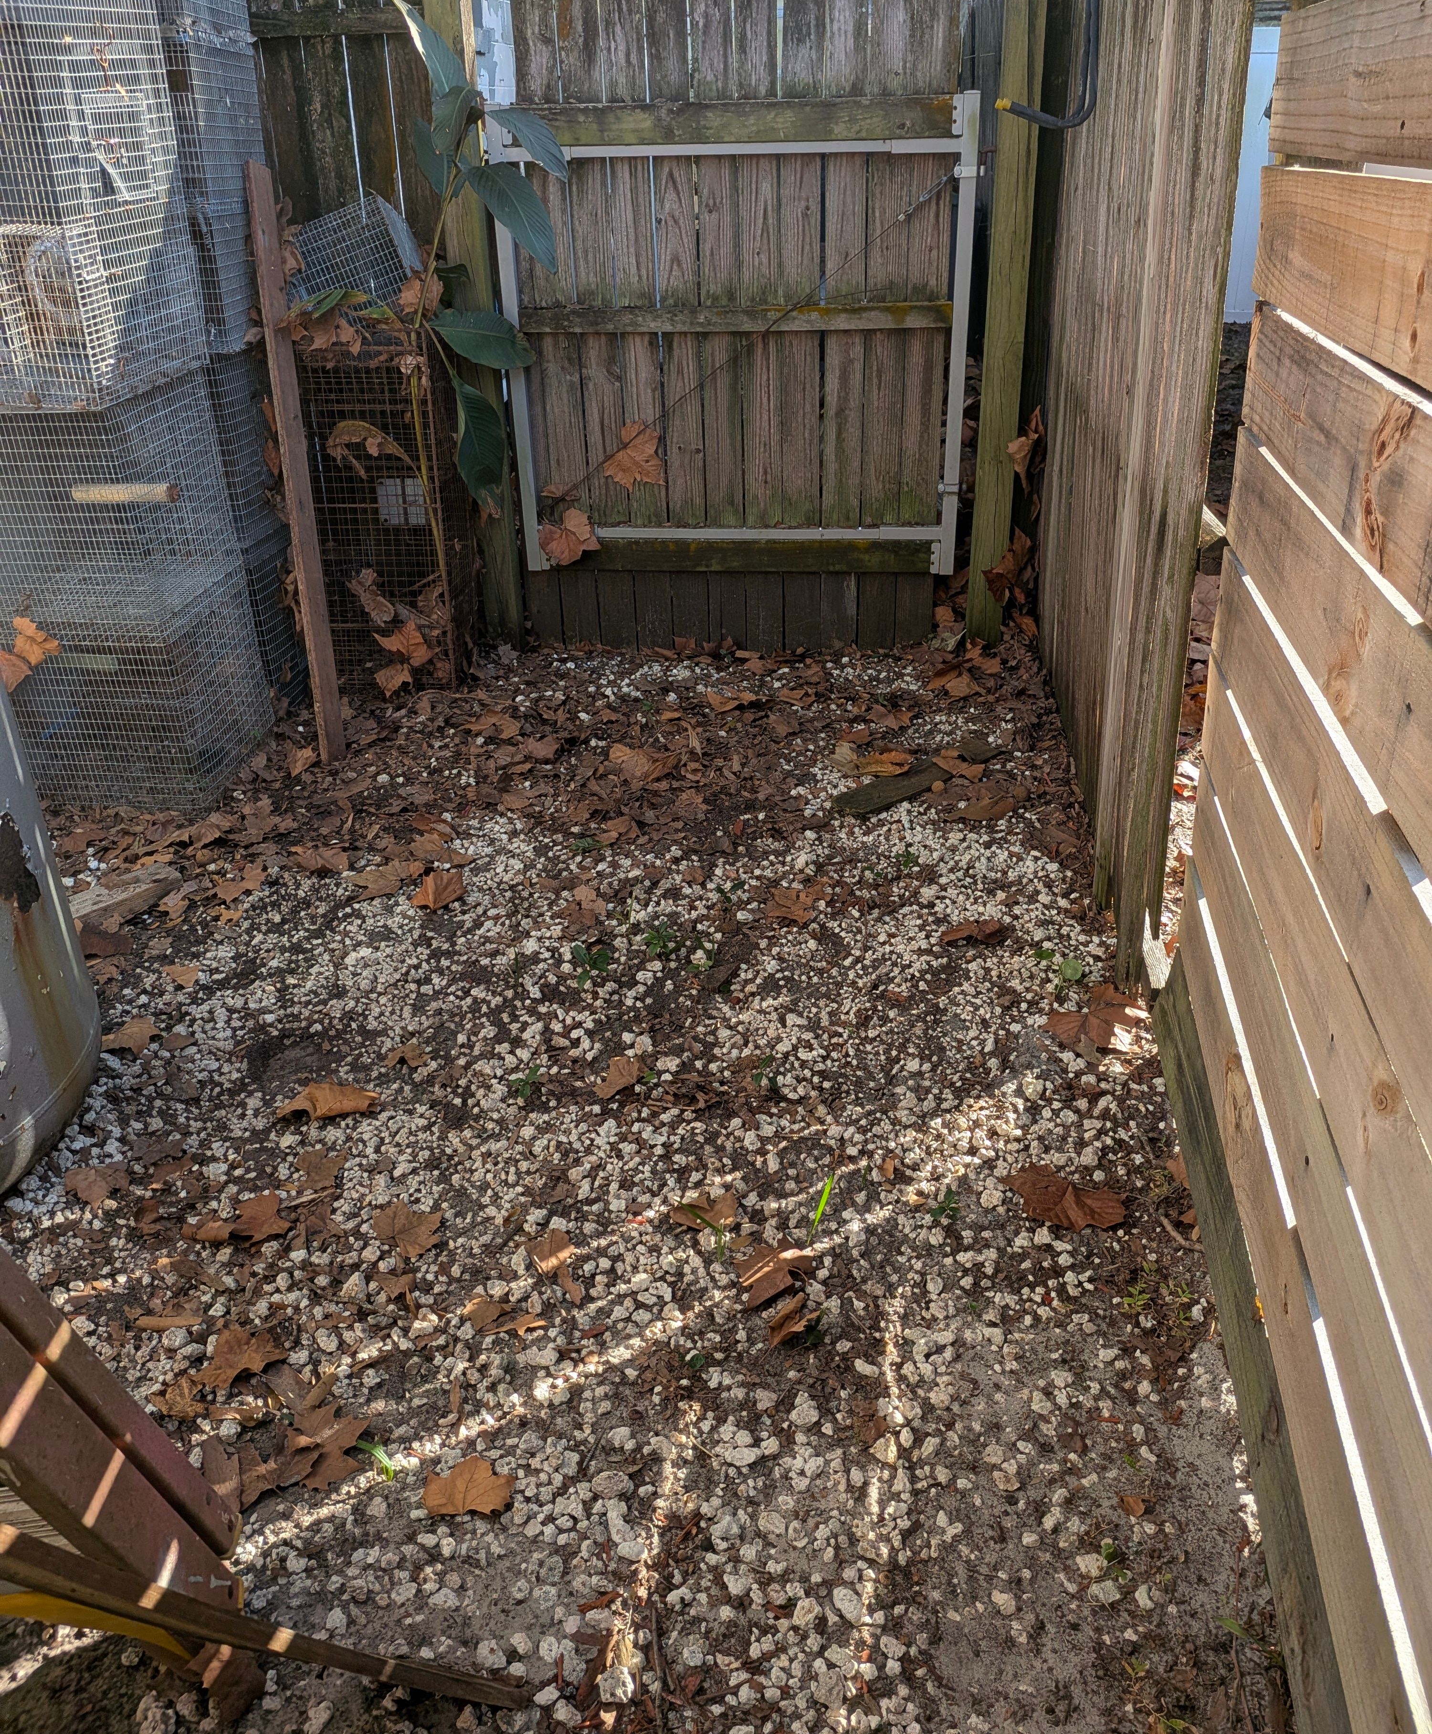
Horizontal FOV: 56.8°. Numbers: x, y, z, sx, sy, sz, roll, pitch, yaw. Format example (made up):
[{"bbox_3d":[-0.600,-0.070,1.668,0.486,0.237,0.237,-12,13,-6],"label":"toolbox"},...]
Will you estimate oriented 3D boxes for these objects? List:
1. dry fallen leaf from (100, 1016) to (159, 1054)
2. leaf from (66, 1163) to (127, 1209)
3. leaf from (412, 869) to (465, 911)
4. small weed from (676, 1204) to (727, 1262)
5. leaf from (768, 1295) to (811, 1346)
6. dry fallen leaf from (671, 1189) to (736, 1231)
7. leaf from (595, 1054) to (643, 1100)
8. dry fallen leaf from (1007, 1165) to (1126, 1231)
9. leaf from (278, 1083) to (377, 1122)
[{"bbox_3d":[-0.950,0.271,2.142,0.112,0.040,0.077,-2,28,0],"label":"dry fallen leaf"},{"bbox_3d":[-0.866,0.442,1.840,0.098,0.025,0.073,-2,27,0],"label":"leaf"},{"bbox_3d":[-0.529,0.039,2.541,0.099,0.045,0.116,21,36,36],"label":"leaf"},{"bbox_3d":[-0.022,0.465,1.683,0.065,0.066,0.050,-2,28,0],"label":"small weed"},{"bbox_3d":[0.088,0.537,1.567,0.070,0.040,0.036,-25,36,-36],"label":"leaf"},{"bbox_3d":[-0.016,0.455,1.760,0.090,0.035,0.054,-2,27,0],"label":"dry fallen leaf"},{"bbox_3d":[-0.148,0.320,2.028,0.054,0.030,0.091,8,29,17],"label":"leaf"},{"bbox_3d":[0.455,0.429,1.737,0.160,0.045,0.100,20,35,35],"label":"dry fallen leaf"},{"bbox_3d":[-0.580,0.347,1.983,0.150,0.045,0.057,-2,27,0],"label":"leaf"}]

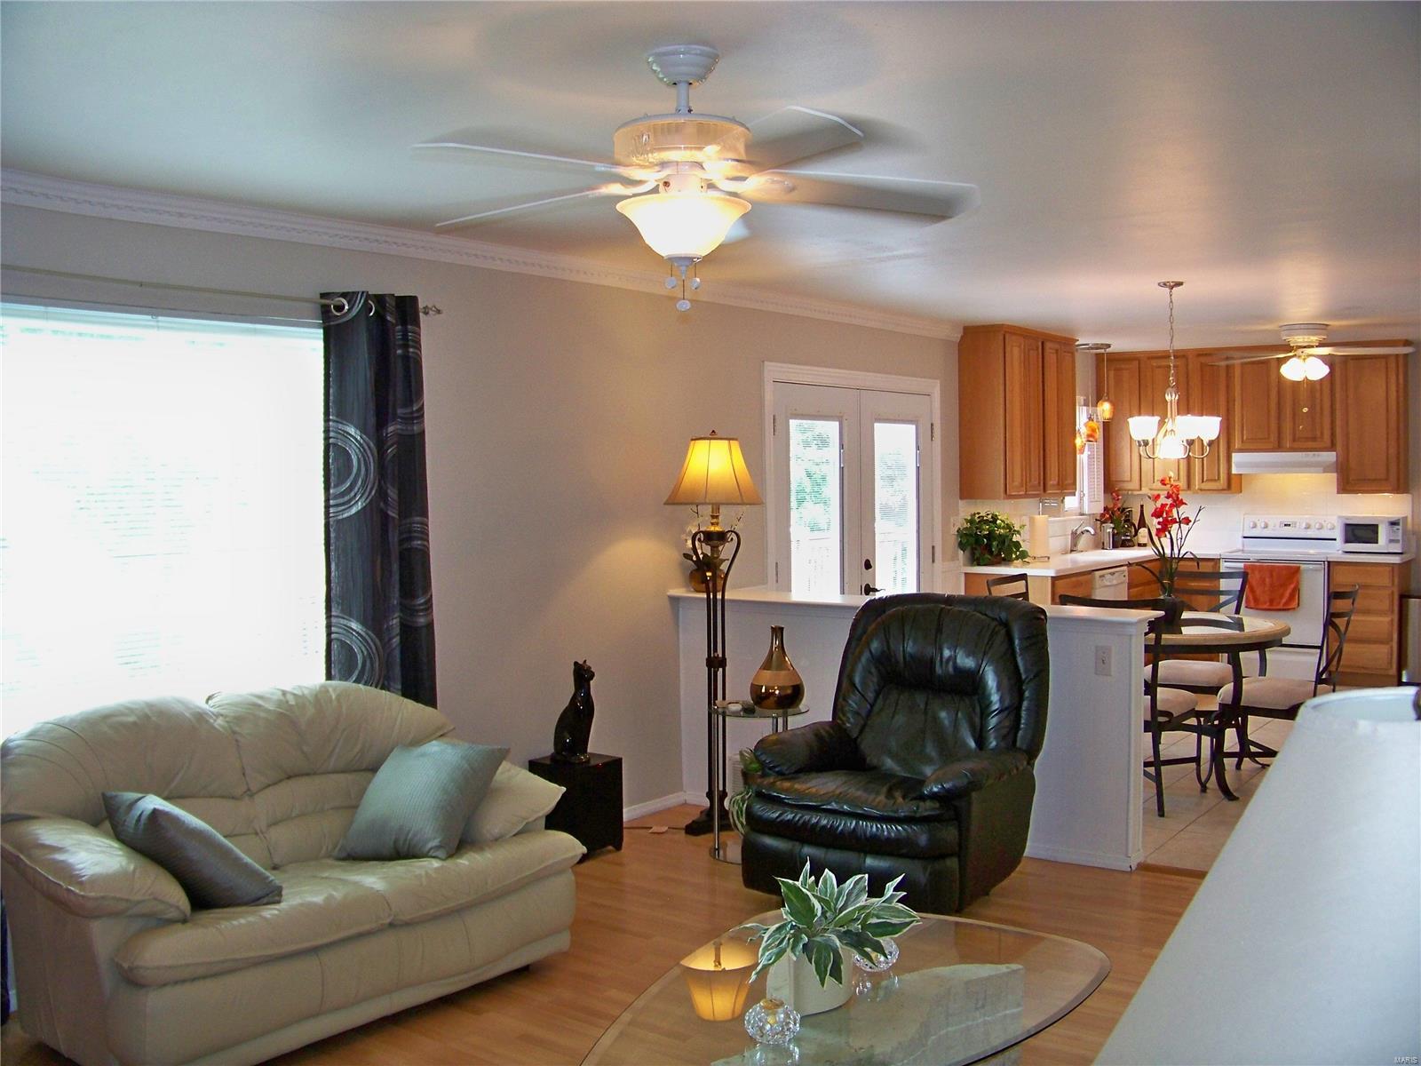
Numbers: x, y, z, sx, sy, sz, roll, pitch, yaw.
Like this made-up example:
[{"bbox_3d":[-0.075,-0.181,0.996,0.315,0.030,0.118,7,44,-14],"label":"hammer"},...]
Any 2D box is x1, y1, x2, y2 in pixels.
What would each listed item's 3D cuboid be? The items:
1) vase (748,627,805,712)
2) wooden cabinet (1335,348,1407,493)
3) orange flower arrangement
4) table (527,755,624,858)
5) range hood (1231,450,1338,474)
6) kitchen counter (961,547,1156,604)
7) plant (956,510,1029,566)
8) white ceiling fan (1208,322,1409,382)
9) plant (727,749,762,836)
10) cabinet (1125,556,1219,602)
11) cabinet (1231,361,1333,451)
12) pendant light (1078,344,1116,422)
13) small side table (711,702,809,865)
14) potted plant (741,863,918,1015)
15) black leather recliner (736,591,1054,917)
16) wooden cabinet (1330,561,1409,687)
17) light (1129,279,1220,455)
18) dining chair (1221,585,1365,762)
[{"bbox_3d":[0.283,0.578,5.849,0.235,0.357,0.235,-1,3,3],"label":"vase"},{"bbox_3d":[4.950,-0.830,10.127,0.430,1.070,0.320,1,3,36],"label":"wooden cabinet"},{"bbox_3d":[2.483,0.022,7.291,0.340,0.678,0.300,1,3,36],"label":"orange flower arrangement"},{"bbox_3d":[-0.544,1.112,5.549,0.280,0.395,0.270,1,3,33],"label":"table"},{"bbox_3d":[4.131,-0.501,9.742,0.740,0.155,0.460,1,4,35],"label":"range hood"},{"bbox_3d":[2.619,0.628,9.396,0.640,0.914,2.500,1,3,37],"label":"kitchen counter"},{"bbox_3d":[1.922,0.050,9.037,0.440,0.360,0.420,1,4,35],"label":"plant"},{"bbox_3d":[3.968,-1.180,8.920,1.240,0.370,1.270,0,3,24],"label":"white ceiling fan"},{"bbox_3d":[0.201,1.008,5.270,0.250,0.340,0.250,1,3,38],"label":"plant"},{"bbox_3d":[3.474,0.593,10.031,0.680,0.870,0.620,1,4,35],"label":"cabinet"},{"bbox_3d":[4.472,-0.994,10.465,0.760,0.750,0.320,1,3,36],"label":"cabinet"},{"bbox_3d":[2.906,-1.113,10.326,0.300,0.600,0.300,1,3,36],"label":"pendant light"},{"bbox_3d":[0.201,1.001,5.454,0.400,0.610,0.400,-1,3,0],"label":"small side table"},{"bbox_3d":[0.261,0.880,2.994,0.385,0.310,0.360,-1,3,5],"label":"potted plant"},{"bbox_3d":[0.720,0.792,5.067,0.870,1.050,0.910,1,3,31],"label":"black leather recliner"},{"bbox_3d":[4.545,0.593,9.306,0.470,0.890,0.600,1,3,38],"label":"wooden cabinet"},{"bbox_3d":[2.189,-0.762,6.418,0.440,0.840,0.440,1,3,38],"label":"light"},{"bbox_3d":[2.655,0.711,6.266,0.580,0.950,0.490,1,3,38],"label":"dining chair"}]

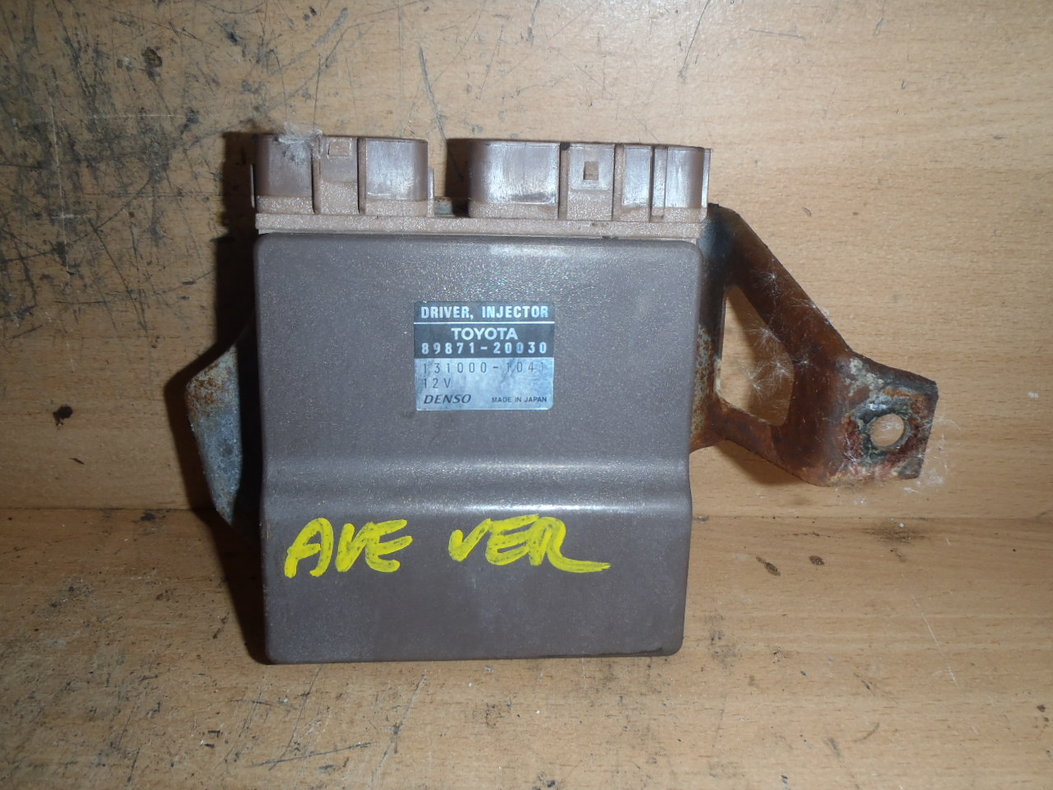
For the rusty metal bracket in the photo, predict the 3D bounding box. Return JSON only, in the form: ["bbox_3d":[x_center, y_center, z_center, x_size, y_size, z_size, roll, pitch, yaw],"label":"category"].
[{"bbox_3d":[0.080,-0.014,0.237,0.054,0.075,0.041,0,11,-5],"label":"rusty metal bracket"}]

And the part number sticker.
[{"bbox_3d":[-0.011,-0.010,0.216,0.035,0.028,0.001,0,11,-5],"label":"part number sticker"}]

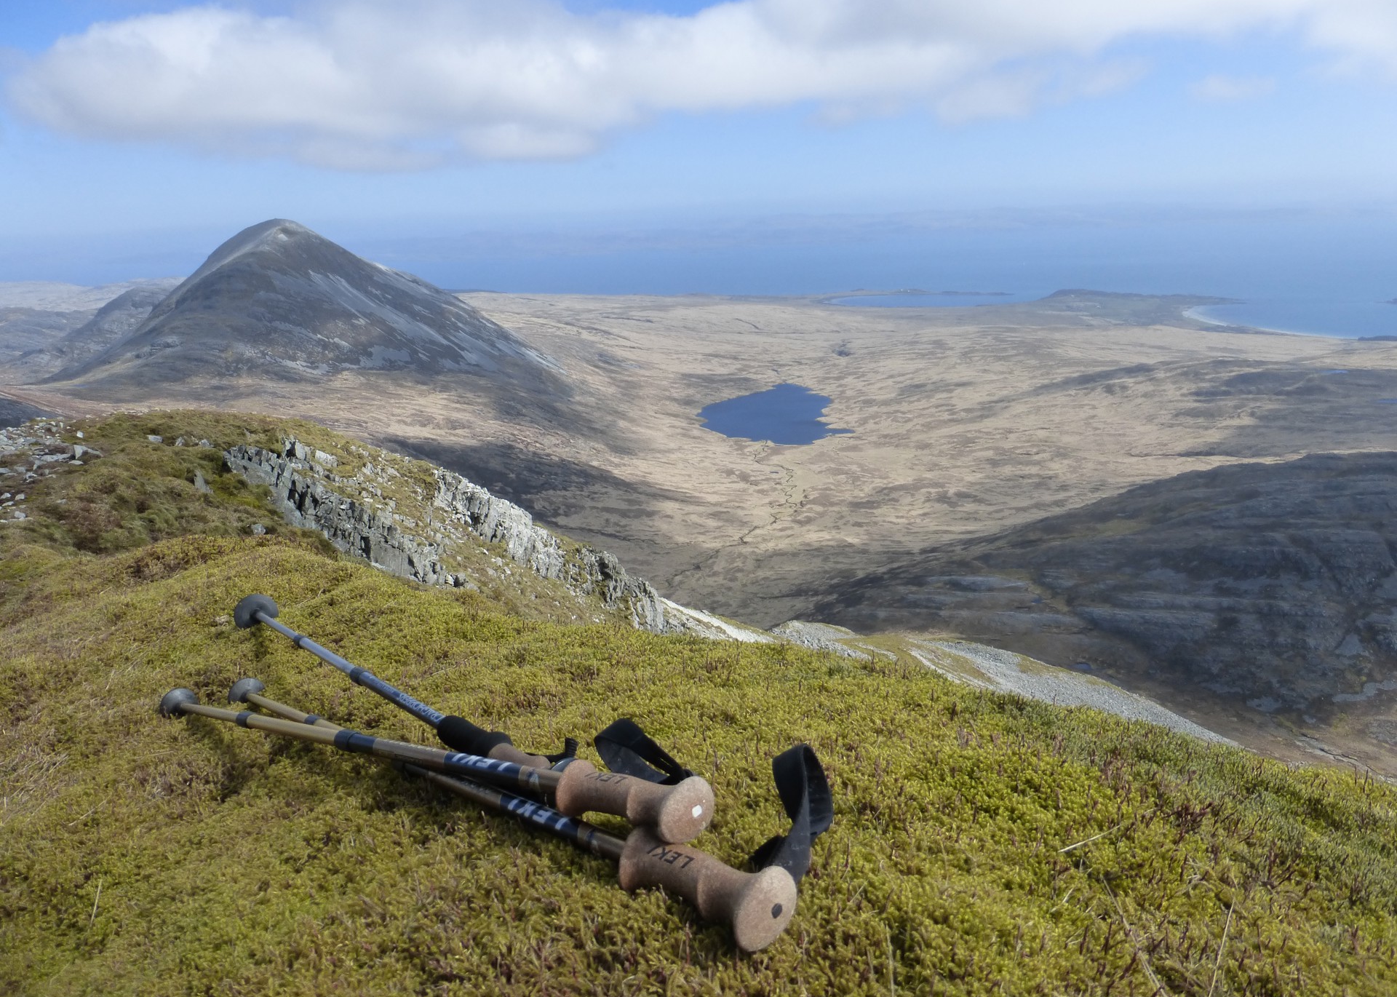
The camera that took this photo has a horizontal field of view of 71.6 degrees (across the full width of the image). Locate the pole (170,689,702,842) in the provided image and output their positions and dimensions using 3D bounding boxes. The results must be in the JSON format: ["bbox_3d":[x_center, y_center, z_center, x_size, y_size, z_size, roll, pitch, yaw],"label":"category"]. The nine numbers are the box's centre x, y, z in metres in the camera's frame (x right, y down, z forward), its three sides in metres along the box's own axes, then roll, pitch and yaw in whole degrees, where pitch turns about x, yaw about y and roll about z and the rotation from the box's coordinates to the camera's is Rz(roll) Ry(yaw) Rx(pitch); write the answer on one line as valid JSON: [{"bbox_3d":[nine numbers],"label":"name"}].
[{"bbox_3d":[-0.370,0.247,1.000,1.003,0.060,0.065,-5,40,42],"label":"pole"}]

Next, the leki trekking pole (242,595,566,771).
[{"bbox_3d":[-0.425,0.211,1.191,0.065,0.065,1.095,-46,28,-26],"label":"leki trekking pole"}]

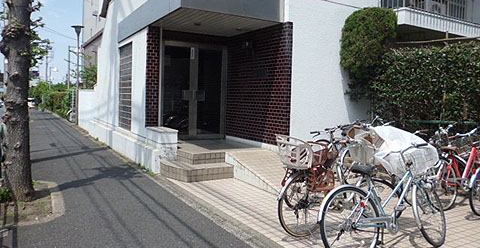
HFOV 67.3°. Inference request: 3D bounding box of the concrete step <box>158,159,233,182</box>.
[{"bbox_3d":[-0.801,0.852,6.668,1.090,0.196,0.982,-1,4,-31],"label":"concrete step"}]

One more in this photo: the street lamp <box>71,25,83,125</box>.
[{"bbox_3d":[-7.934,-2.370,17.548,0.600,4.800,0.600,-1,4,-31],"label":"street lamp"}]

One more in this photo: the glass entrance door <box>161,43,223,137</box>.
[{"bbox_3d":[-1.107,-0.777,8.802,1.718,2.345,0.096,-1,4,-31],"label":"glass entrance door"}]

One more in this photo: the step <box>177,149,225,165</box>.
[{"bbox_3d":[-0.754,0.636,7.058,0.751,0.187,0.609,-1,4,-31],"label":"step"}]

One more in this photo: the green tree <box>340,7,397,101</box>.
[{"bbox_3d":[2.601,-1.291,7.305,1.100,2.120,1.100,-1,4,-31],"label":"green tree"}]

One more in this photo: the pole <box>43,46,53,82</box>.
[{"bbox_3d":[-30.907,-7.615,57.786,1.400,9.500,0.600,-1,4,-31],"label":"pole"}]

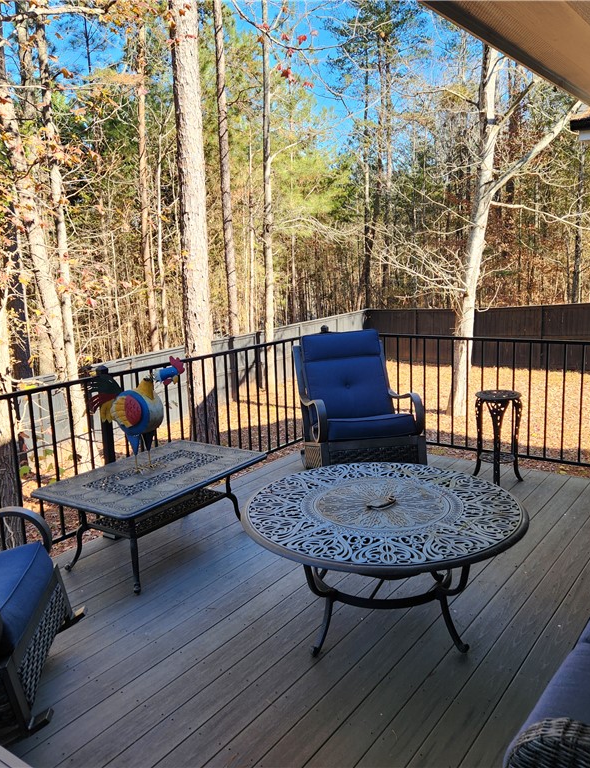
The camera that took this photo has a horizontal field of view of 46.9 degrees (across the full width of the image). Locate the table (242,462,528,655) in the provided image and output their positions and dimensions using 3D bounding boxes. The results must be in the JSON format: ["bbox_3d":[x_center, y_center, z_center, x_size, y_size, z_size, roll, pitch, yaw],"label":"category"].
[{"bbox_3d":[0.386,0.784,3.046,1.216,0.535,1.216,-2,11,0],"label":"table"}]

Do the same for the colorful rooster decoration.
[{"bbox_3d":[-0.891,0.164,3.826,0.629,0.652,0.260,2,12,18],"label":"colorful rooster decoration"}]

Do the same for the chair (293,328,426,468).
[{"bbox_3d":[0.481,0.129,5.081,0.760,0.970,0.800,-4,12,-12],"label":"chair"}]

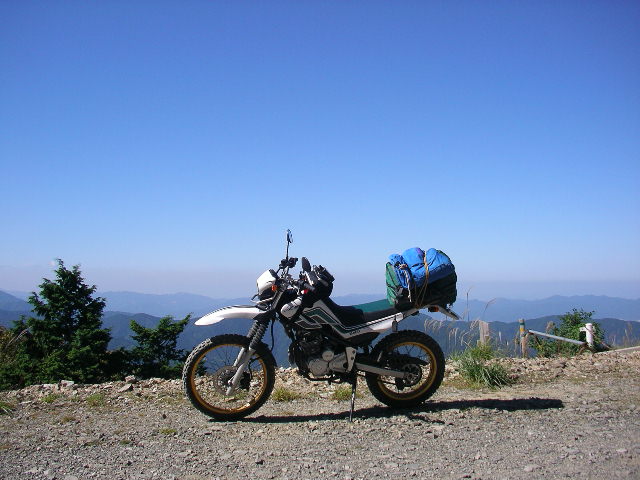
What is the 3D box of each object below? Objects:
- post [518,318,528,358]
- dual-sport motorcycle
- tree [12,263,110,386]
[{"bbox_3d":[2.912,1.425,9.800,0.090,0.600,0.090,0,-4,0],"label":"post"},{"bbox_3d":[0.045,0.675,5.141,2.120,1.330,0.820,0,5,-9],"label":"dual-sport motorcycle"},{"bbox_3d":[-3.275,1.075,8.600,1.320,1.680,1.250,0,-4,0],"label":"tree"}]

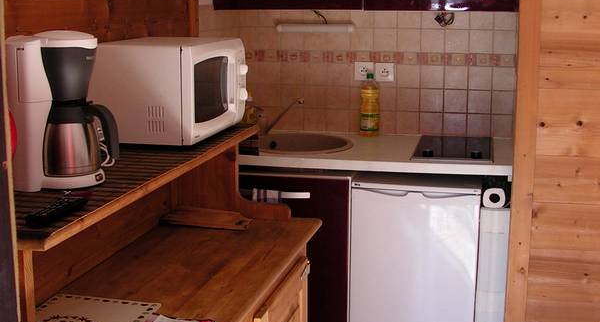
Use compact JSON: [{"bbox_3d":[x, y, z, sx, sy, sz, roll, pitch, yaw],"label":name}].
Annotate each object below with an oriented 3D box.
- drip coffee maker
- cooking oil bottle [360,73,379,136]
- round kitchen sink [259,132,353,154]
[{"bbox_3d":[-0.490,-0.110,1.742,0.258,0.331,0.169,4,11,21],"label":"drip coffee maker"},{"bbox_3d":[0.305,-0.246,3.601,0.081,0.281,0.081,3,11,13],"label":"cooking oil bottle"},{"bbox_3d":[-0.032,-0.003,3.474,0.515,0.162,0.515,0,11,0],"label":"round kitchen sink"}]

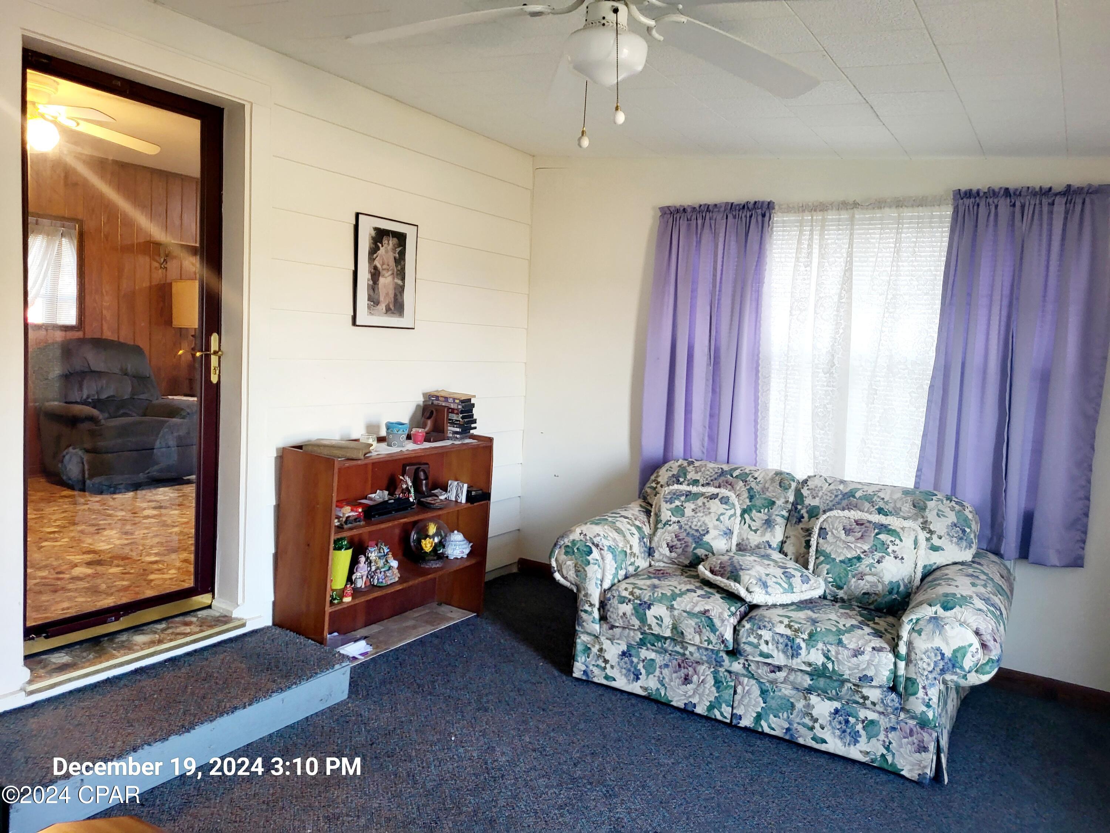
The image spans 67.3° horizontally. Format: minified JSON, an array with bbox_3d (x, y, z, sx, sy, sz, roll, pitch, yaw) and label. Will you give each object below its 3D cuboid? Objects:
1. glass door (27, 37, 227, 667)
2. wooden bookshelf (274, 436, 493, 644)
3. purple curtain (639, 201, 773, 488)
[{"bbox_3d":[-1.571,-0.207,3.045,0.050,1.997,0.790,6,6,32],"label":"glass door"},{"bbox_3d":[-0.757,0.573,3.911,0.324,0.910,1.060,6,6,32],"label":"wooden bookshelf"},{"bbox_3d":[0.768,-0.301,4.354,0.650,1.595,0.080,6,6,32],"label":"purple curtain"}]

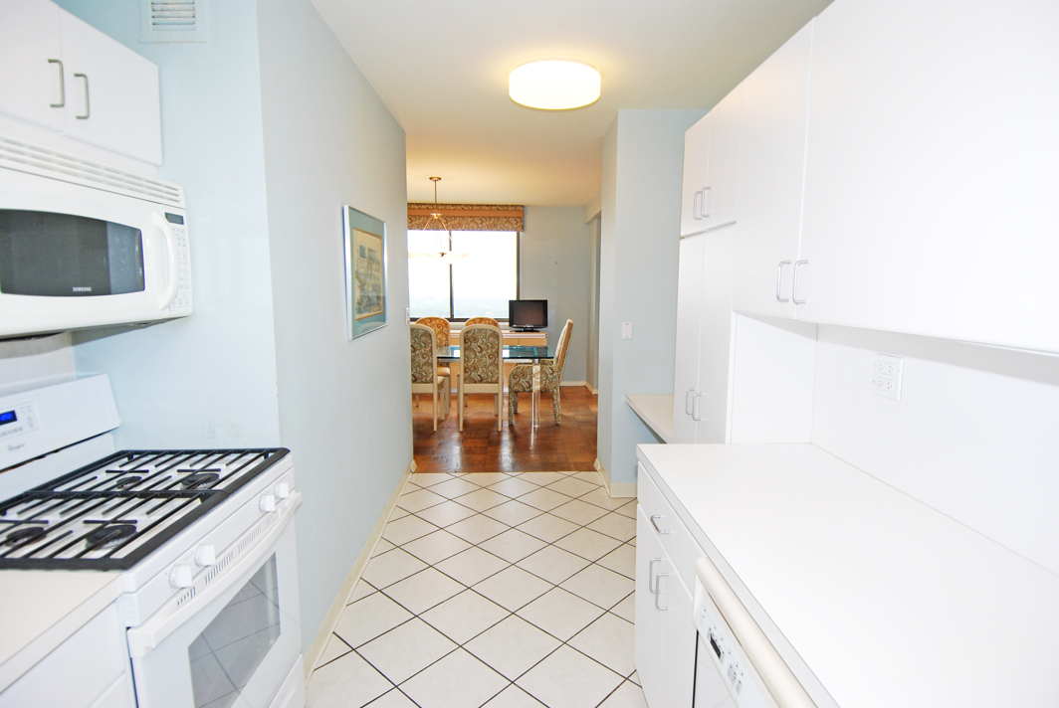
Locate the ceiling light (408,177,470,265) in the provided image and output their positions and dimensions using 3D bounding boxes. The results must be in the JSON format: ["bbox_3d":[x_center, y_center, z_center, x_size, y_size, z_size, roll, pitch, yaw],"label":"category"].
[{"bbox_3d":[-1.004,-1.442,5.737,0.680,0.880,0.680,0,7,-2],"label":"ceiling light"}]

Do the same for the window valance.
[{"bbox_3d":[-1.052,-1.870,7.291,1.970,0.369,0.138,-1,7,-2],"label":"window valance"}]

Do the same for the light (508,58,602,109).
[{"bbox_3d":[0.141,-1.480,2.926,0.505,0.110,0.505,0,7,-2],"label":"light"}]

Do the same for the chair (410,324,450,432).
[{"bbox_3d":[-1.135,0.215,5.493,0.453,1.074,0.561,-1,7,-2],"label":"chair"}]

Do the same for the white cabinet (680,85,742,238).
[{"bbox_3d":[0.855,-0.727,2.110,0.310,0.465,0.600,0,7,-2],"label":"white cabinet"}]

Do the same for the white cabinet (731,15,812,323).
[{"bbox_3d":[0.825,-0.475,1.528,0.292,0.735,0.393,-1,7,-2],"label":"white cabinet"}]

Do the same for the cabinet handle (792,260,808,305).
[{"bbox_3d":[0.714,-0.186,1.392,0.034,0.114,0.011,0,7,-2],"label":"cabinet handle"}]

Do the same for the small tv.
[{"bbox_3d":[-0.013,-0.531,7.395,0.535,0.445,0.180,0,7,-2],"label":"small tv"}]

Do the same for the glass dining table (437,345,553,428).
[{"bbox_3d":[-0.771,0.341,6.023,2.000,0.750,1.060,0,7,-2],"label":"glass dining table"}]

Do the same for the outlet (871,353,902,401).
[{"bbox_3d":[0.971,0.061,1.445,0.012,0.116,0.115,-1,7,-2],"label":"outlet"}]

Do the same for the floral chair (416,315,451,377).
[{"bbox_3d":[-1.144,0.130,6.162,0.453,1.074,0.561,-1,7,-2],"label":"floral chair"}]

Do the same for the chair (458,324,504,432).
[{"bbox_3d":[-0.489,0.213,5.477,0.453,1.074,0.561,-1,7,-2],"label":"chair"}]

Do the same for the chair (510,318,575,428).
[{"bbox_3d":[0.117,0.177,5.758,0.660,1.069,0.591,-1,7,-2],"label":"chair"}]

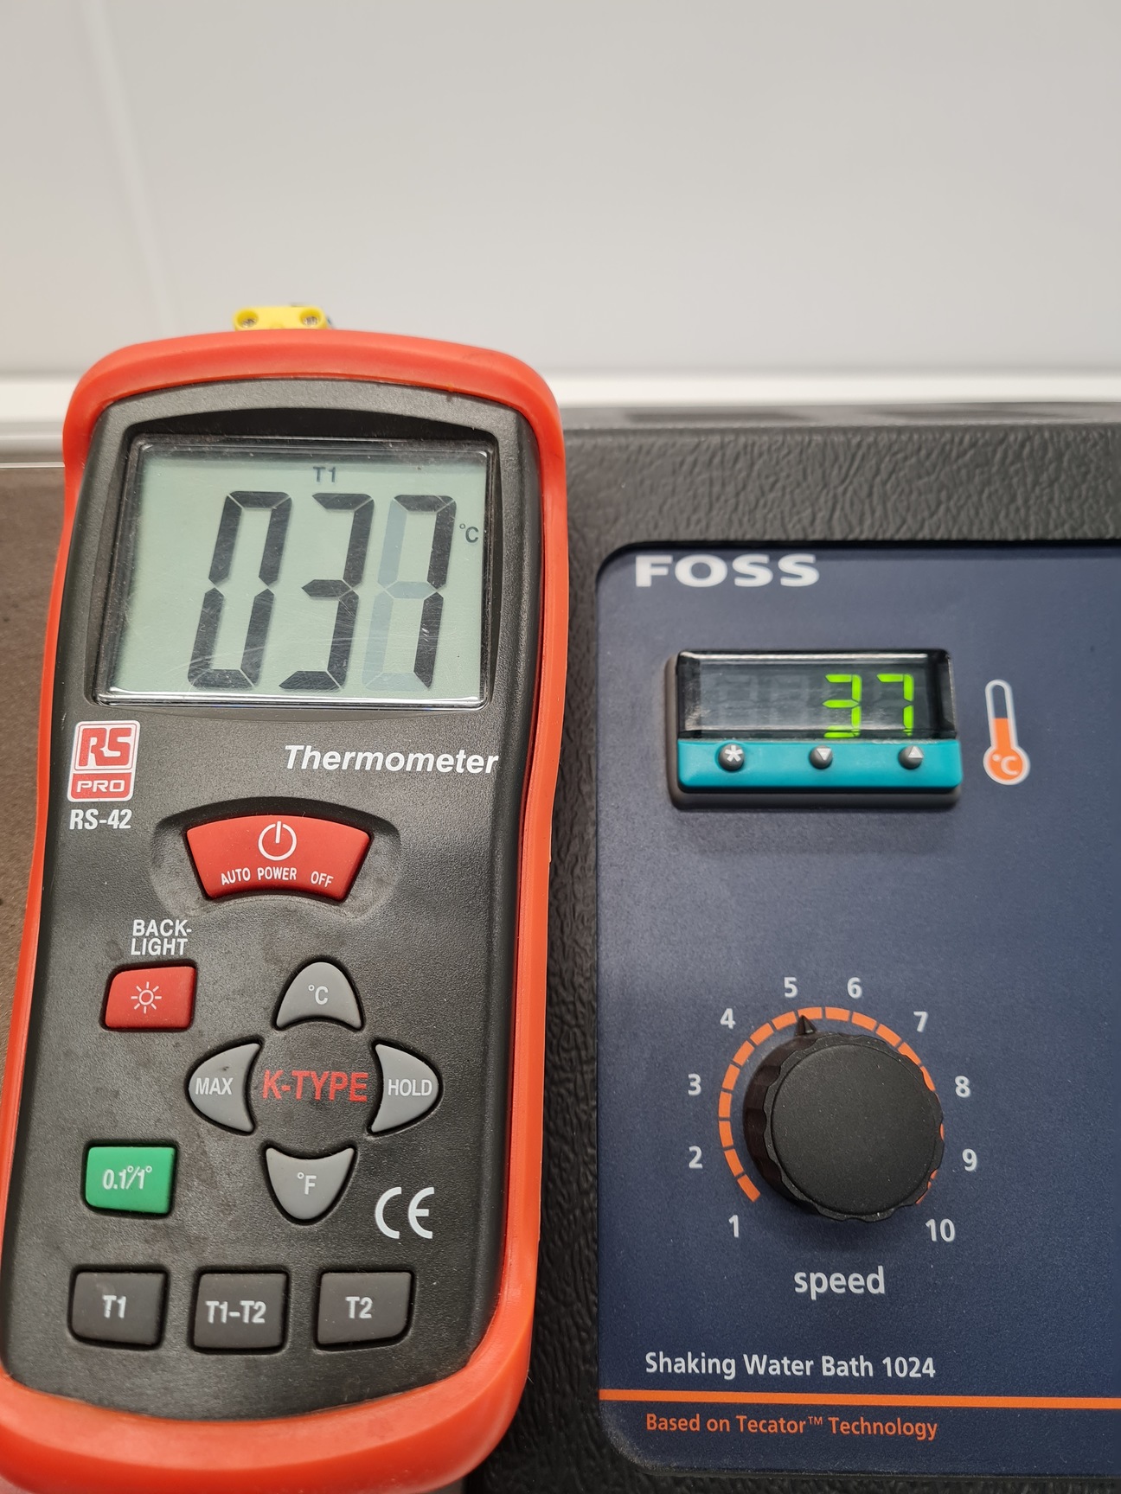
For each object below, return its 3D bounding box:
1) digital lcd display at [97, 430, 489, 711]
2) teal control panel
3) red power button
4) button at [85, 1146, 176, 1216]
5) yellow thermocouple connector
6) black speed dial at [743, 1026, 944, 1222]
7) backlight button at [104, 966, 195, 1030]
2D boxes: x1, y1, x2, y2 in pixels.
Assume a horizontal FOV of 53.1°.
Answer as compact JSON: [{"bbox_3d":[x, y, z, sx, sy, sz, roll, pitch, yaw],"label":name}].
[{"bbox_3d":[-0.037,-0.026,0.162,0.054,0.004,0.042,0,75,0],"label":"digital lcd display"},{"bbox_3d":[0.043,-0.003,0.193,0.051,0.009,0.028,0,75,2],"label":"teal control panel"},{"bbox_3d":[-0.037,0.015,0.149,0.024,0.003,0.011,0,75,0],"label":"red power button"},{"bbox_3d":[-0.053,0.053,0.138,0.011,0.003,0.008,0,75,0],"label":"button"},{"bbox_3d":[-0.046,-0.062,0.186,0.016,0.008,0.019,0,75,0],"label":"yellow thermocouple connector"},{"bbox_3d":[0.043,0.058,0.172,0.026,0.019,0.027,0,75,2],"label":"black speed dial"},{"bbox_3d":[-0.052,0.032,0.144,0.011,0.003,0.008,0,75,0],"label":"backlight button"}]

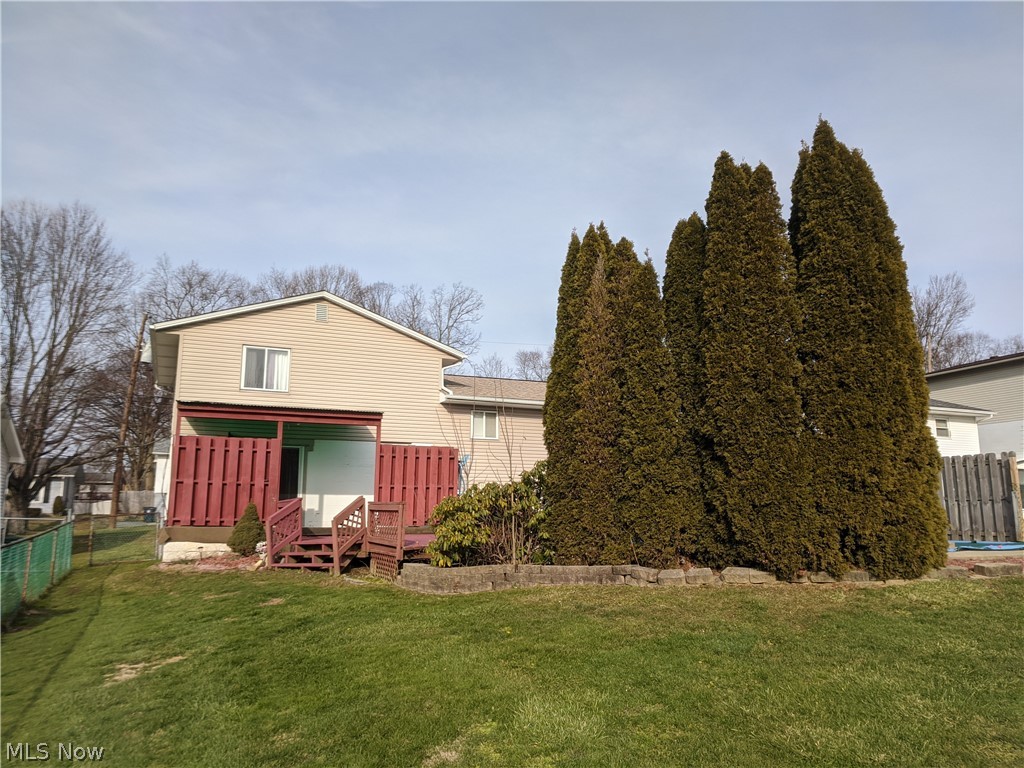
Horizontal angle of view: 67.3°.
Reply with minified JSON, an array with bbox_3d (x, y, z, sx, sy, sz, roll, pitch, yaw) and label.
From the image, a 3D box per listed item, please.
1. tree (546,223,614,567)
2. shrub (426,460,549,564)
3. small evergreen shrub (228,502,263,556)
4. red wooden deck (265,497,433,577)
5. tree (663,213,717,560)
[{"bbox_3d":[1.179,0.074,13.646,1.205,6.076,1.200,0,-9,0],"label":"tree"},{"bbox_3d":[-0.385,2.112,12.597,1.965,1.712,1.600,0,-9,0],"label":"shrub"},{"bbox_3d":[-5.508,3.014,15.896,0.703,1.117,0.703,0,-9,0],"label":"small evergreen shrub"},{"bbox_3d":[-2.892,2.875,14.723,3.450,1.411,4.841,3,-9,-19],"label":"red wooden deck"},{"bbox_3d":[3.308,-0.035,14.184,1.176,6.561,1.176,0,-9,0],"label":"tree"}]

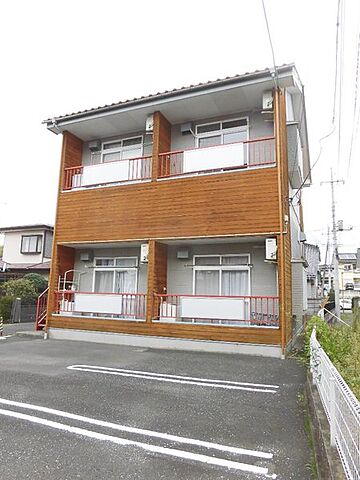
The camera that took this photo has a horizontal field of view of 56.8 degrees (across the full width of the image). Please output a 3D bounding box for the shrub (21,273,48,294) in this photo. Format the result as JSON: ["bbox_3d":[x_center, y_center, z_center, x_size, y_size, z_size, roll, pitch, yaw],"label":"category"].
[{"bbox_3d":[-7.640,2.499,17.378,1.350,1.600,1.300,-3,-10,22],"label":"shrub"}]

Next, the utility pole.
[{"bbox_3d":[11.118,0.120,23.810,1.600,10.943,0.500,0,-9,6],"label":"utility pole"}]

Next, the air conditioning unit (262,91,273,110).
[{"bbox_3d":[2.540,-3.750,9.363,0.270,0.540,0.760,-3,-10,22],"label":"air conditioning unit"}]

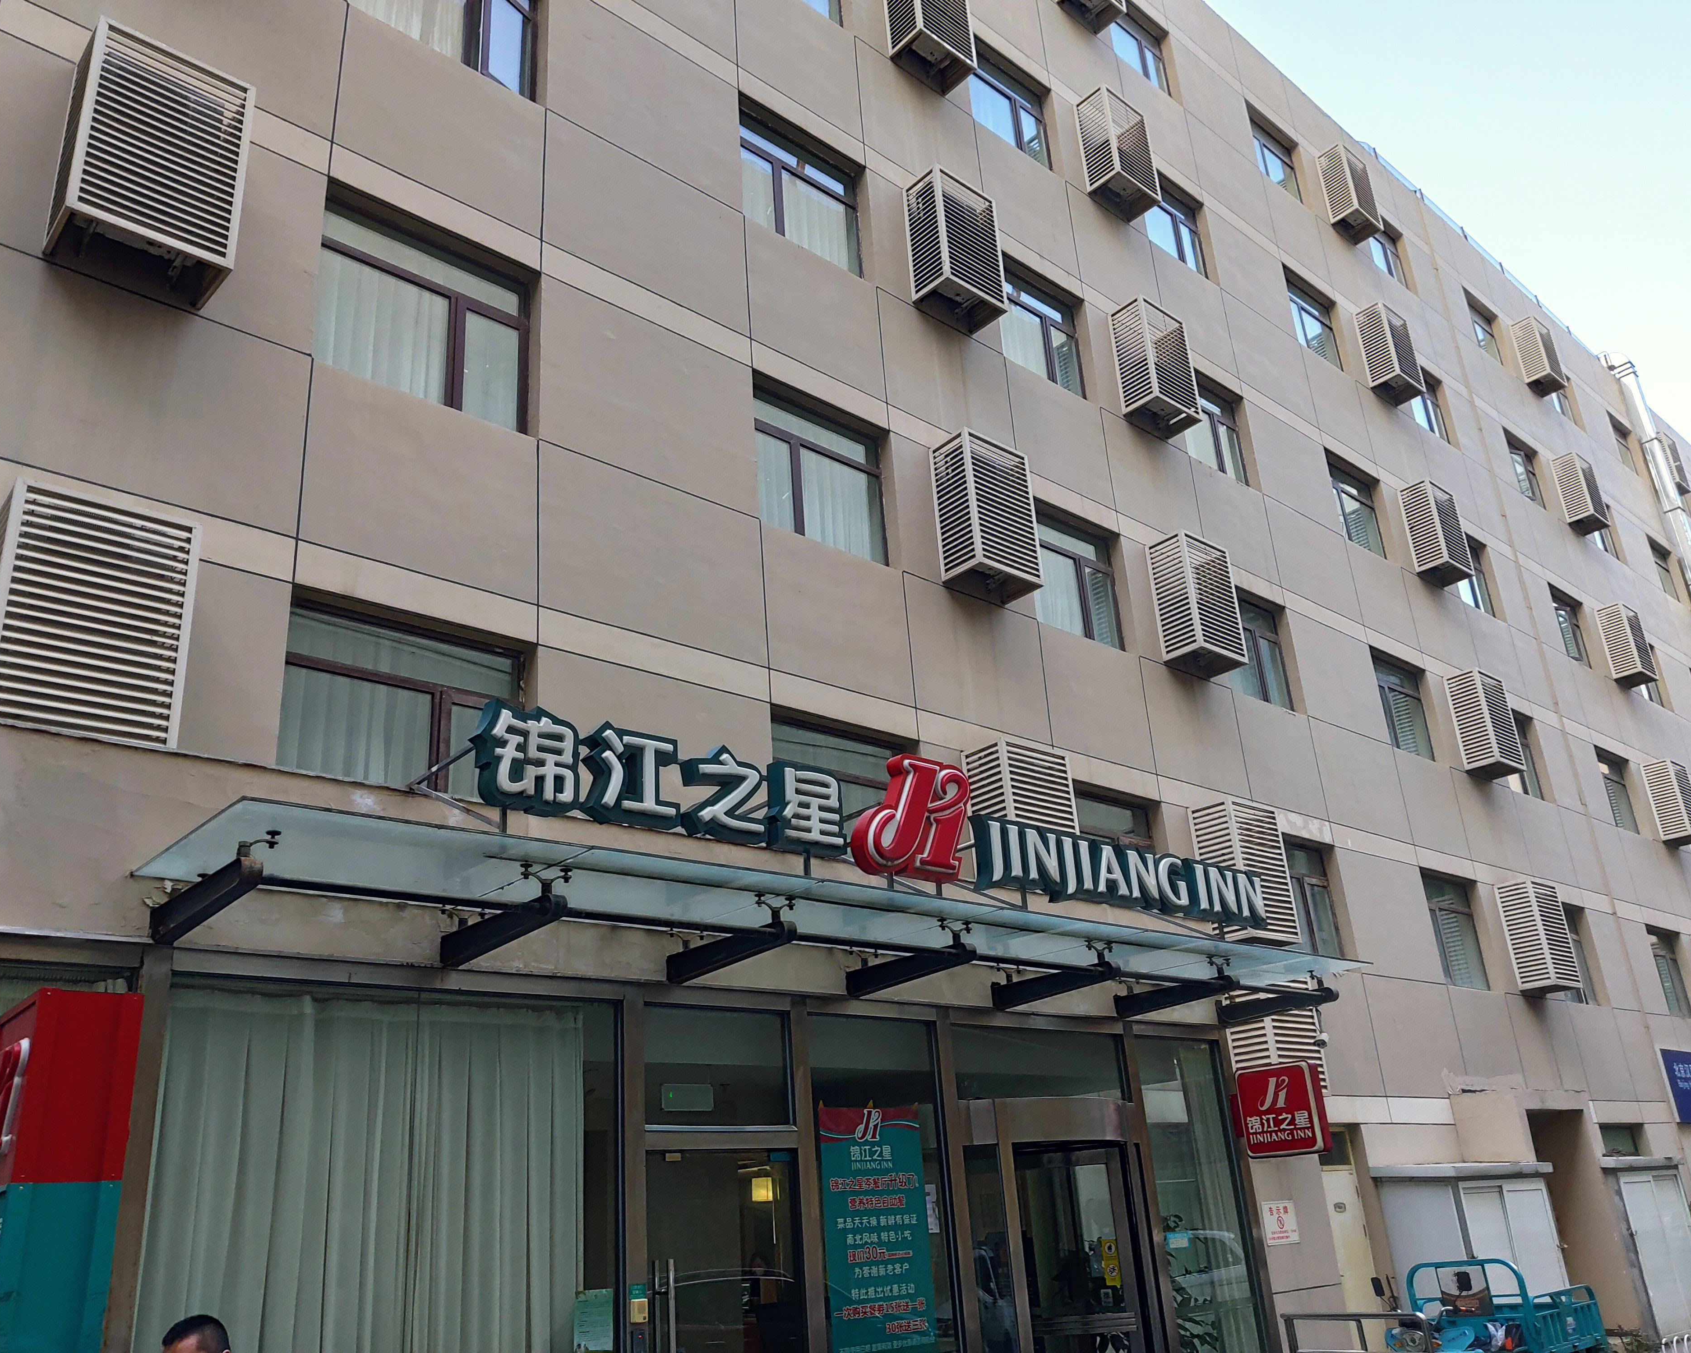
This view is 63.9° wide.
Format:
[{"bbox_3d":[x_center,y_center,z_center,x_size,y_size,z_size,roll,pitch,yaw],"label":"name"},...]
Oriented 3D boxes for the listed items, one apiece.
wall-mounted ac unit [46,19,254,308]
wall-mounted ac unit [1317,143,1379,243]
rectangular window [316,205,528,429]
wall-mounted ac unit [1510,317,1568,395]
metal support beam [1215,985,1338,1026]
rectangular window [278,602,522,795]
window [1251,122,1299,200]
[{"bbox_3d":[-4.204,-3.105,8.243,0.881,1.420,0.477,16,-29,-40],"label":"wall-mounted ac unit"},{"bbox_3d":[9.269,-8.867,24.933,0.923,1.495,0.505,16,-29,-40],"label":"wall-mounted ac unit"},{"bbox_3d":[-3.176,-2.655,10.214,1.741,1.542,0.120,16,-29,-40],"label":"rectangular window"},{"bbox_3d":[14.669,-6.770,28.707,0.884,1.415,0.482,16,-29,-40],"label":"wall-mounted ac unit"},{"bbox_3d":[3.554,2.715,11.166,0.081,0.161,1.066,16,-29,-40],"label":"metal support beam"},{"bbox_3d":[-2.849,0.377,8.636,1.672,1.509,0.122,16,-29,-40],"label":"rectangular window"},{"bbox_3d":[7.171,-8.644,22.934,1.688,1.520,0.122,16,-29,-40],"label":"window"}]

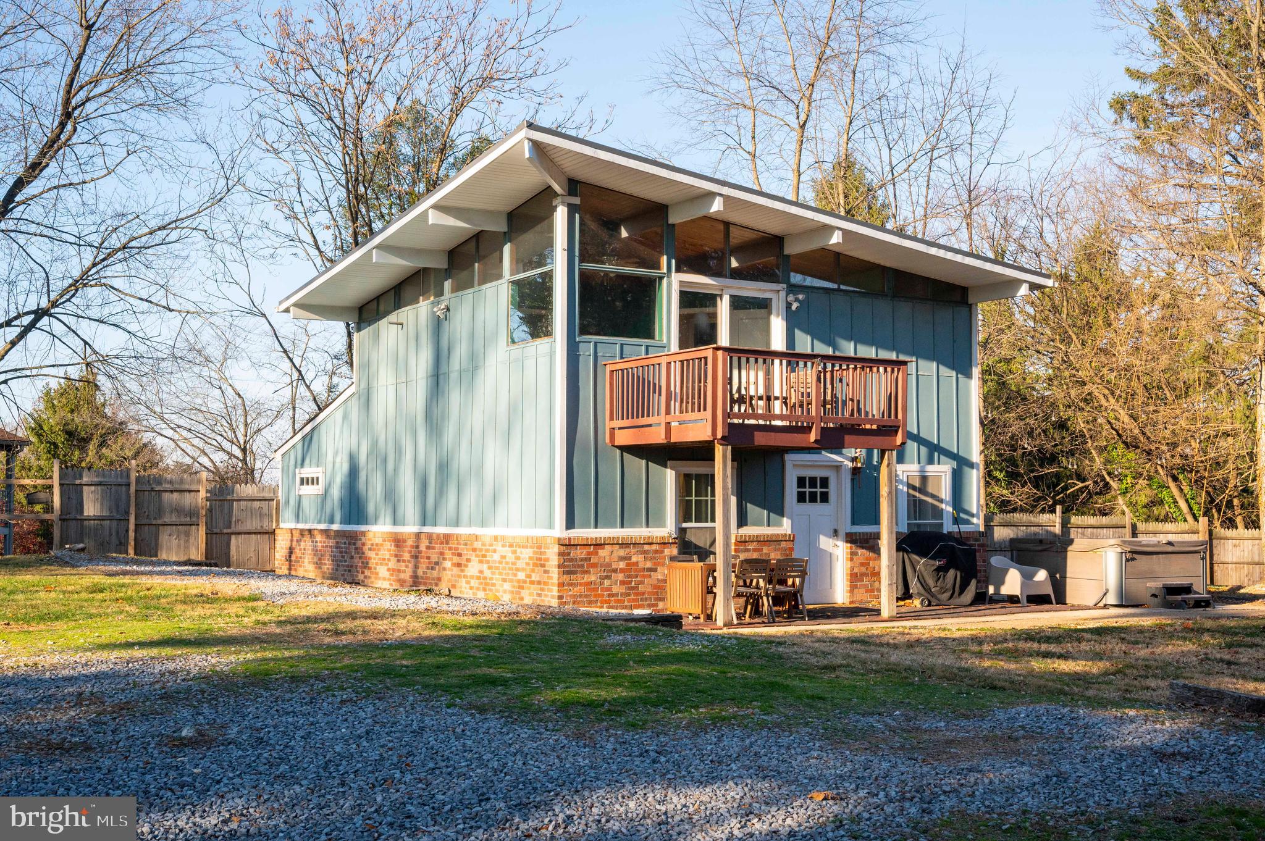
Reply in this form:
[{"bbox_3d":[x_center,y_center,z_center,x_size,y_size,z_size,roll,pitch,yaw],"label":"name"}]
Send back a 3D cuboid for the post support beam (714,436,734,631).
[{"bbox_3d":[1.085,1.370,17.551,0.140,2.160,0.140,2,-4,-31],"label":"post support beam"}]

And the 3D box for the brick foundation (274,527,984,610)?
[{"bbox_3d":[-0.737,2.412,25.975,7.550,1.020,11.500,2,-4,-31],"label":"brick foundation"}]

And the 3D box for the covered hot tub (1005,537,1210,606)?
[{"bbox_3d":[7.438,2.318,22.989,2.100,0.930,2.060,2,-4,-33],"label":"covered hot tub"}]

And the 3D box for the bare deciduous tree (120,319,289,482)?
[{"bbox_3d":[-10.300,0.400,35.500,4.300,5.700,4.200,1,-4,-14],"label":"bare deciduous tree"}]

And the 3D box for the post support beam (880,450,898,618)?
[{"bbox_3d":[3.283,1.447,18.891,0.140,2.160,0.140,2,-4,-31],"label":"post support beam"}]

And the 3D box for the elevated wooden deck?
[{"bbox_3d":[1.616,-0.205,19.346,3.120,1.170,2.520,2,-4,-31],"label":"elevated wooden deck"}]

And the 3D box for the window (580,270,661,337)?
[{"bbox_3d":[-0.153,-1.556,19.826,1.340,1.000,0.100,2,-4,-31],"label":"window"}]

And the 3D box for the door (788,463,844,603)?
[{"bbox_3d":[2.661,1.672,21.444,0.920,2.050,0.080,2,-4,-31],"label":"door"}]

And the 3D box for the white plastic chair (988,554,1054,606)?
[{"bbox_3d":[5.685,2.329,21.540,0.760,0.710,0.670,2,-4,-33],"label":"white plastic chair"}]

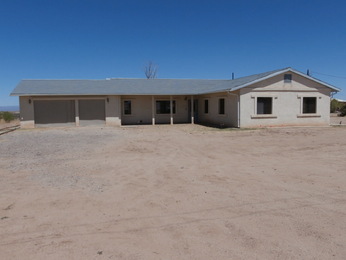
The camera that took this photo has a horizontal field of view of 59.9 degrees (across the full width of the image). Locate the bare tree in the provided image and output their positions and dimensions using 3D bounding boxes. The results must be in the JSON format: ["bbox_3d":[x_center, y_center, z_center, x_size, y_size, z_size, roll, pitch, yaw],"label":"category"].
[{"bbox_3d":[-3.038,-5.720,43.291,2.500,8.496,2.500,-1,4,0],"label":"bare tree"}]

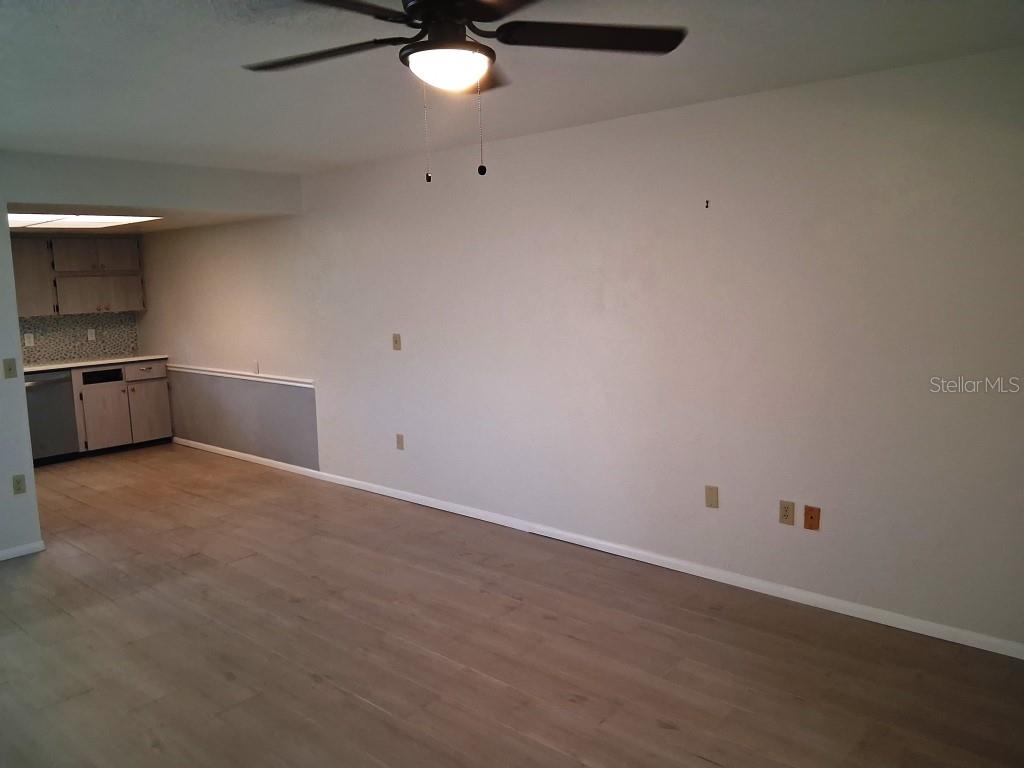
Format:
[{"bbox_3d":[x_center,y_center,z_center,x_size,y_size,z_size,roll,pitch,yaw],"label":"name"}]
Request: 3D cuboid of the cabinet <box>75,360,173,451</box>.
[{"bbox_3d":[-4.017,0.190,7.724,0.620,0.820,0.903,5,10,40],"label":"cabinet"}]

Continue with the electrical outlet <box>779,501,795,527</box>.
[{"bbox_3d":[1.340,0.630,3.747,0.071,0.115,0.012,5,10,40],"label":"electrical outlet"}]

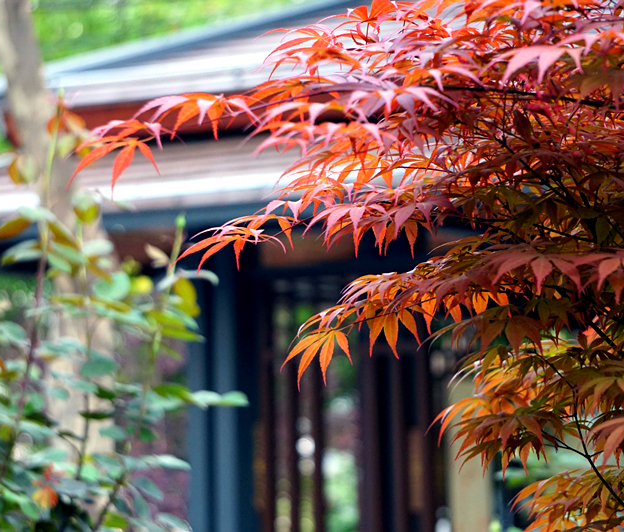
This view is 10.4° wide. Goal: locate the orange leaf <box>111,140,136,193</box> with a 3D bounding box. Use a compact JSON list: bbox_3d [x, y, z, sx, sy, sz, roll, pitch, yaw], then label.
[{"bbox_3d":[-0.177,-0.091,3.200,0.020,0.054,0.012,19,-13,5],"label":"orange leaf"}]

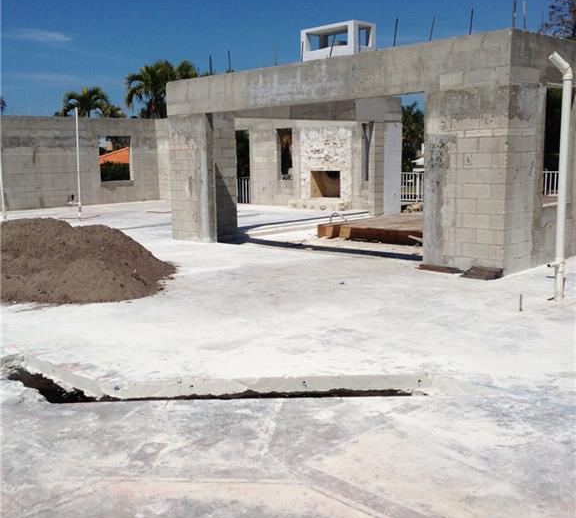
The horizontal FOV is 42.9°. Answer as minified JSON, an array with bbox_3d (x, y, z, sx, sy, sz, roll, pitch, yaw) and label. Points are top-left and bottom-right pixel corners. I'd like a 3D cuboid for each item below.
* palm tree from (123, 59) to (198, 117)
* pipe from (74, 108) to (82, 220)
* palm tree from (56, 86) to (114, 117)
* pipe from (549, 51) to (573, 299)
[{"bbox_3d":[-6.150,-6.048,36.509,3.500,7.496,3.500,-2,8,-9],"label":"palm tree"},{"bbox_3d":[-5.878,-2.645,20.427,0.065,3.070,0.065,-3,8,-16],"label":"pipe"},{"bbox_3d":[-12.103,-6.855,44.486,3.300,7.152,3.300,-3,8,-15],"label":"palm tree"},{"bbox_3d":[2.845,-0.834,7.742,0.240,2.600,0.110,3,9,25],"label":"pipe"}]

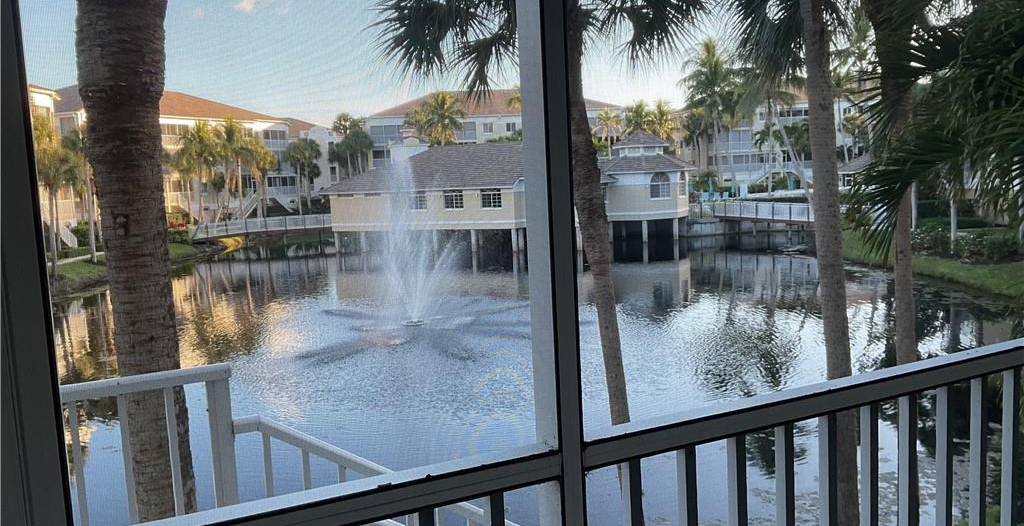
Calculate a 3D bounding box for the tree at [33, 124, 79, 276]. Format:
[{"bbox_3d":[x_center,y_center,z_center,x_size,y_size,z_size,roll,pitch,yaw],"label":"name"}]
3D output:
[{"bbox_3d":[-24.801,-3.541,46.780,2.600,8.471,2.600,-6,7,-27],"label":"tree"}]

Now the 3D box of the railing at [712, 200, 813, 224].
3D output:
[{"bbox_3d":[17.864,-3.656,60.008,0.150,1.100,13.500,-5,7,-21],"label":"railing"}]

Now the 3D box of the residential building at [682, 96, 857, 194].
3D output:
[{"bbox_3d":[38.175,-17.831,122.909,26.000,14.000,16.000,0,7,21],"label":"residential building"}]

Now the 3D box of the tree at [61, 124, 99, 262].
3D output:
[{"bbox_3d":[-25.405,-4.084,50.943,2.800,8.309,2.800,-5,7,-26],"label":"tree"}]

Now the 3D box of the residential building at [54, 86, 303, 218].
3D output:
[{"bbox_3d":[-41.205,-12.099,96.453,17.000,14.800,32.036,0,7,21],"label":"residential building"}]

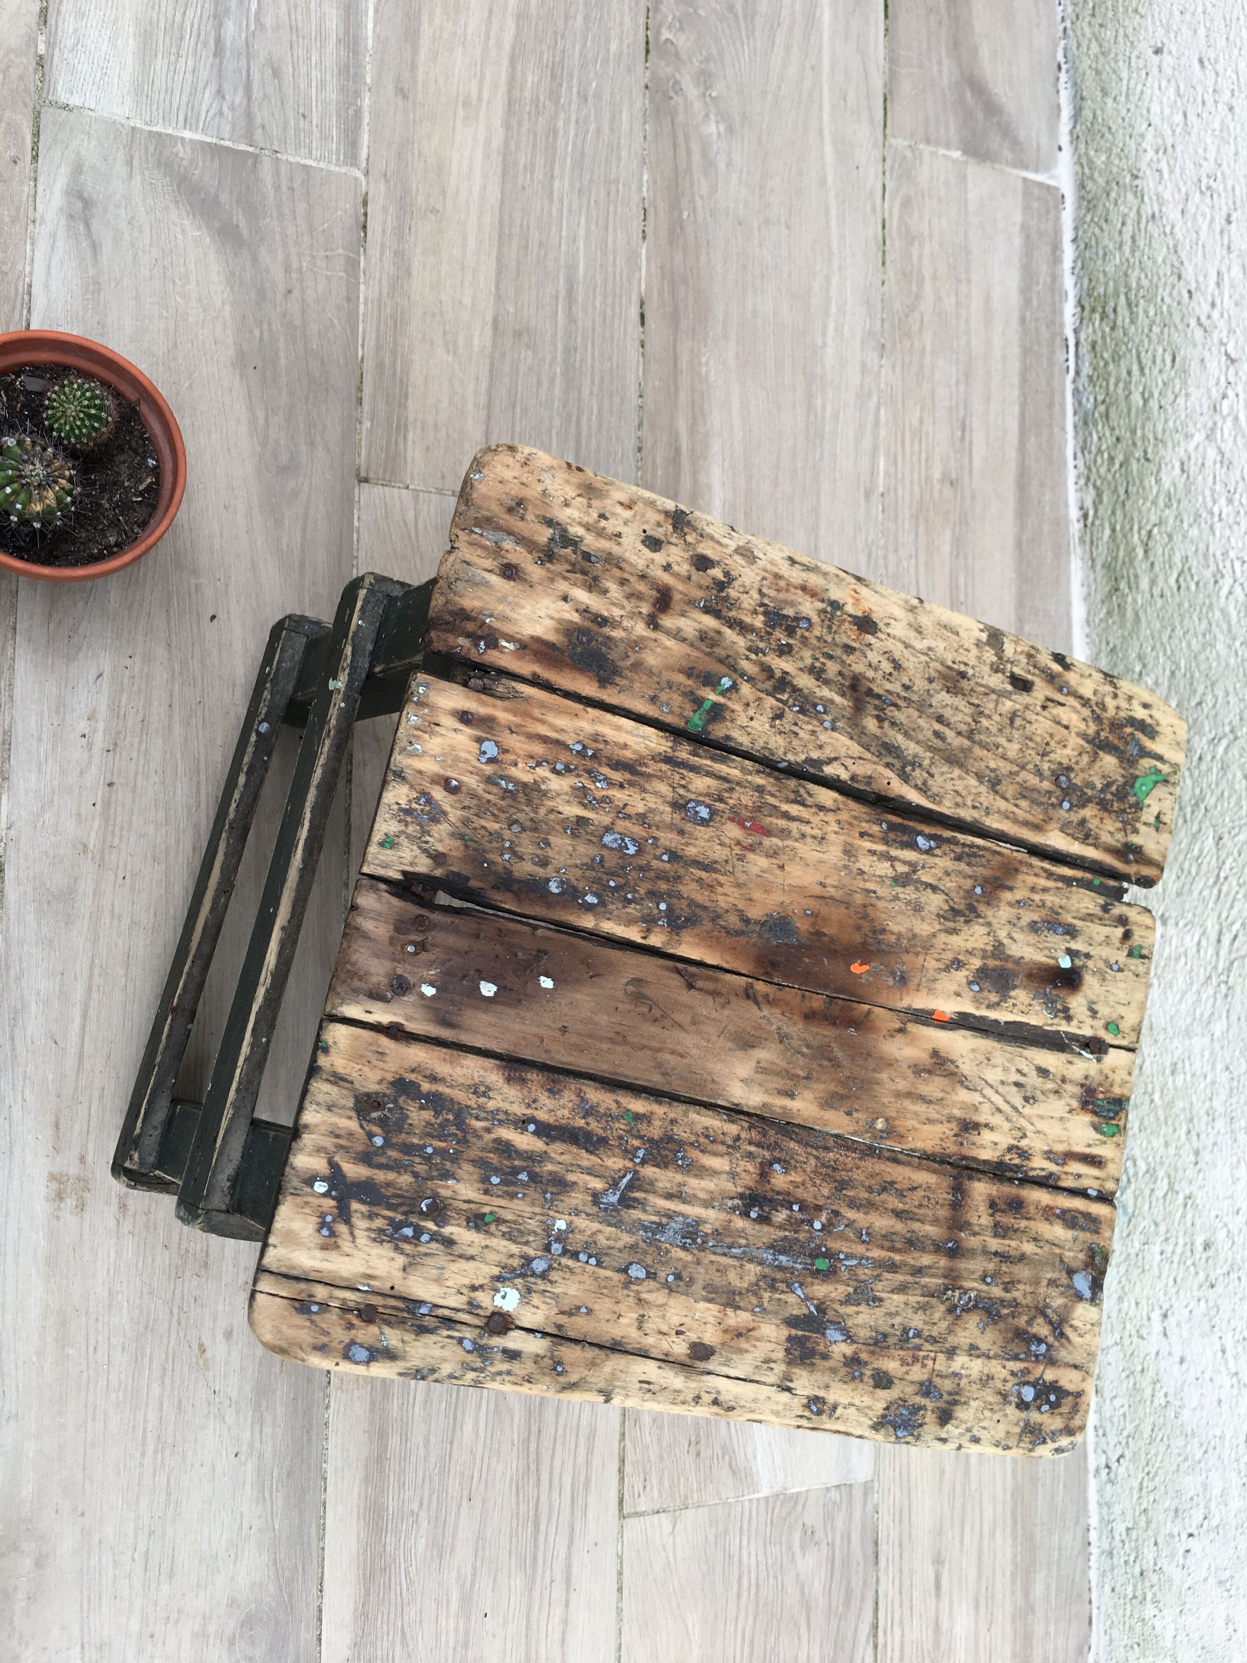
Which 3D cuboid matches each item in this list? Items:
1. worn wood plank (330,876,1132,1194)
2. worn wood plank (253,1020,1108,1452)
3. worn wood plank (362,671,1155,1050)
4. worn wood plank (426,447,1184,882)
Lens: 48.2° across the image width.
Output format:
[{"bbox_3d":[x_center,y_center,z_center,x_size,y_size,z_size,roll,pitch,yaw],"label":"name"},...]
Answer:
[{"bbox_3d":[0.060,0.089,0.583,0.367,0.020,0.065,15,82,-20],"label":"worn wood plank"},{"bbox_3d":[0.043,0.174,0.571,0.372,0.020,0.123,16,81,-20],"label":"worn wood plank"},{"bbox_3d":[0.075,0.020,0.592,0.365,0.020,0.085,15,82,-20],"label":"worn wood plank"},{"bbox_3d":[0.093,-0.064,0.604,0.363,0.020,0.091,16,81,-20],"label":"worn wood plank"}]

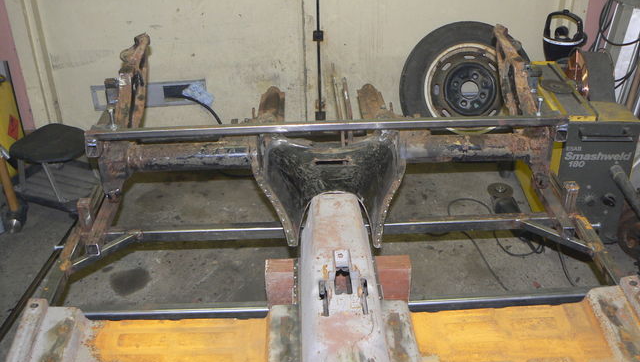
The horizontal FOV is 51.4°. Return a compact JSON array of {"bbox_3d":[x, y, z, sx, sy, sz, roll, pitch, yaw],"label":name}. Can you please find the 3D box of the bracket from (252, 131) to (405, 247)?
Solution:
[{"bbox_3d":[0.023,0.018,1.580,0.385,0.150,0.320,-2,28,-1],"label":"bracket"}]

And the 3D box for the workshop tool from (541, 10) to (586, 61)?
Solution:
[{"bbox_3d":[1.084,-0.634,2.950,0.195,0.240,0.160,6,29,13],"label":"workshop tool"}]

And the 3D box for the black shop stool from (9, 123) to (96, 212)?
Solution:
[{"bbox_3d":[-1.068,-0.037,2.765,0.370,0.330,0.290,16,32,29],"label":"black shop stool"}]

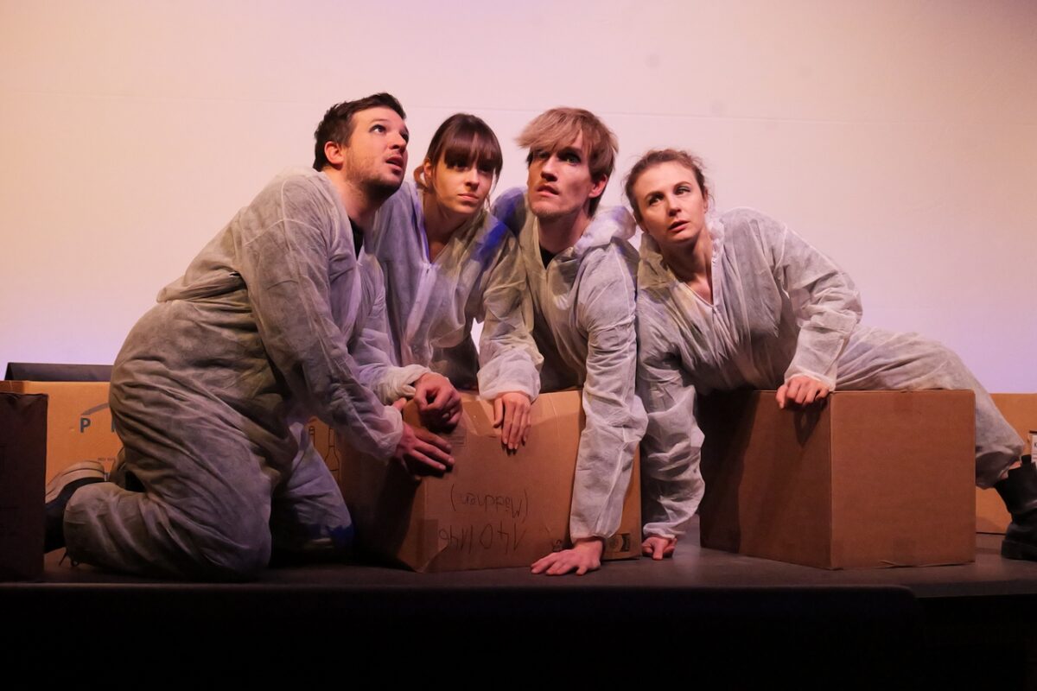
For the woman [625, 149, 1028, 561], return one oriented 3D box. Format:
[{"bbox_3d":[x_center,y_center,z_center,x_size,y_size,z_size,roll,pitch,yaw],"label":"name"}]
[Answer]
[{"bbox_3d":[0.773,0.027,4.160,0.940,0.965,0.650,0,-1,20],"label":"woman"}]

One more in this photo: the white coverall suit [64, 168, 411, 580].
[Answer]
[{"bbox_3d":[-0.635,0.060,3.920,0.780,0.890,0.520,0,-1,23],"label":"white coverall suit"}]

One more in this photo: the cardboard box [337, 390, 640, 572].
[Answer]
[{"bbox_3d":[-0.067,0.310,4.180,0.590,0.400,0.420,1,-1,-31],"label":"cardboard box"}]

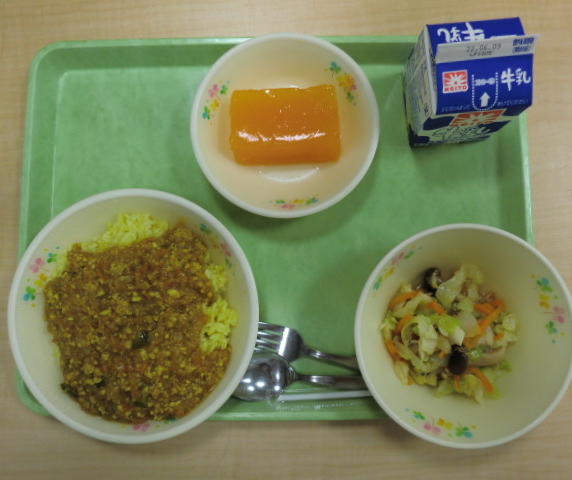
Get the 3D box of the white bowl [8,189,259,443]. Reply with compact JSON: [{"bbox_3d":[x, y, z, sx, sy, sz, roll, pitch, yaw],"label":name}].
[{"bbox_3d":[-0.092,0.047,0.318,0.152,0.057,0.152,0,85,1],"label":"white bowl"}]

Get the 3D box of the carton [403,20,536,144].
[{"bbox_3d":[0.117,-0.104,0.313,0.057,0.087,0.057,-6,84,1],"label":"carton"}]

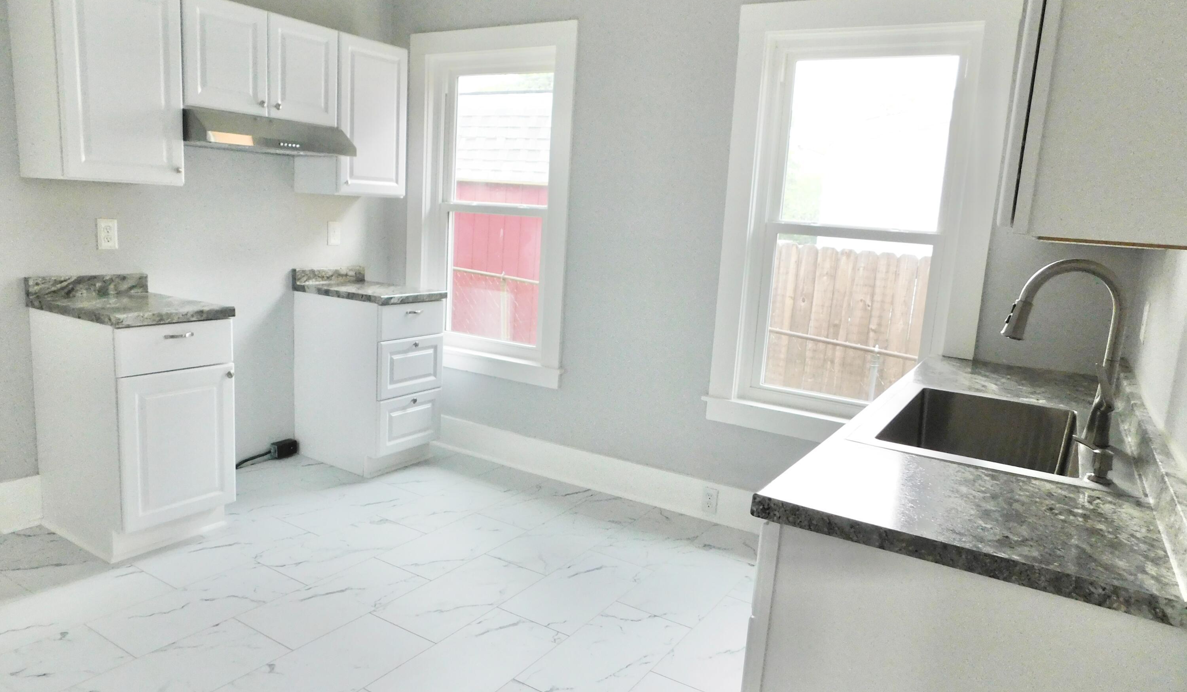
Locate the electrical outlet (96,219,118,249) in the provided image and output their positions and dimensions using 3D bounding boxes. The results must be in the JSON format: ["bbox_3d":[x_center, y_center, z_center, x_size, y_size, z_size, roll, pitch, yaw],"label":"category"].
[{"bbox_3d":[-2.010,-0.461,3.264,0.010,0.120,0.077,10,11,31],"label":"electrical outlet"}]

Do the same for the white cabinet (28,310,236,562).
[{"bbox_3d":[-1.837,0.306,3.167,0.622,0.887,0.461,10,11,31],"label":"white cabinet"}]

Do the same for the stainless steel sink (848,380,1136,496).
[{"bbox_3d":[1.018,0.307,2.020,0.560,0.220,0.838,10,11,31],"label":"stainless steel sink"}]

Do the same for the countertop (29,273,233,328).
[{"bbox_3d":[-1.799,-0.184,3.072,0.642,0.113,0.456,10,11,31],"label":"countertop"}]

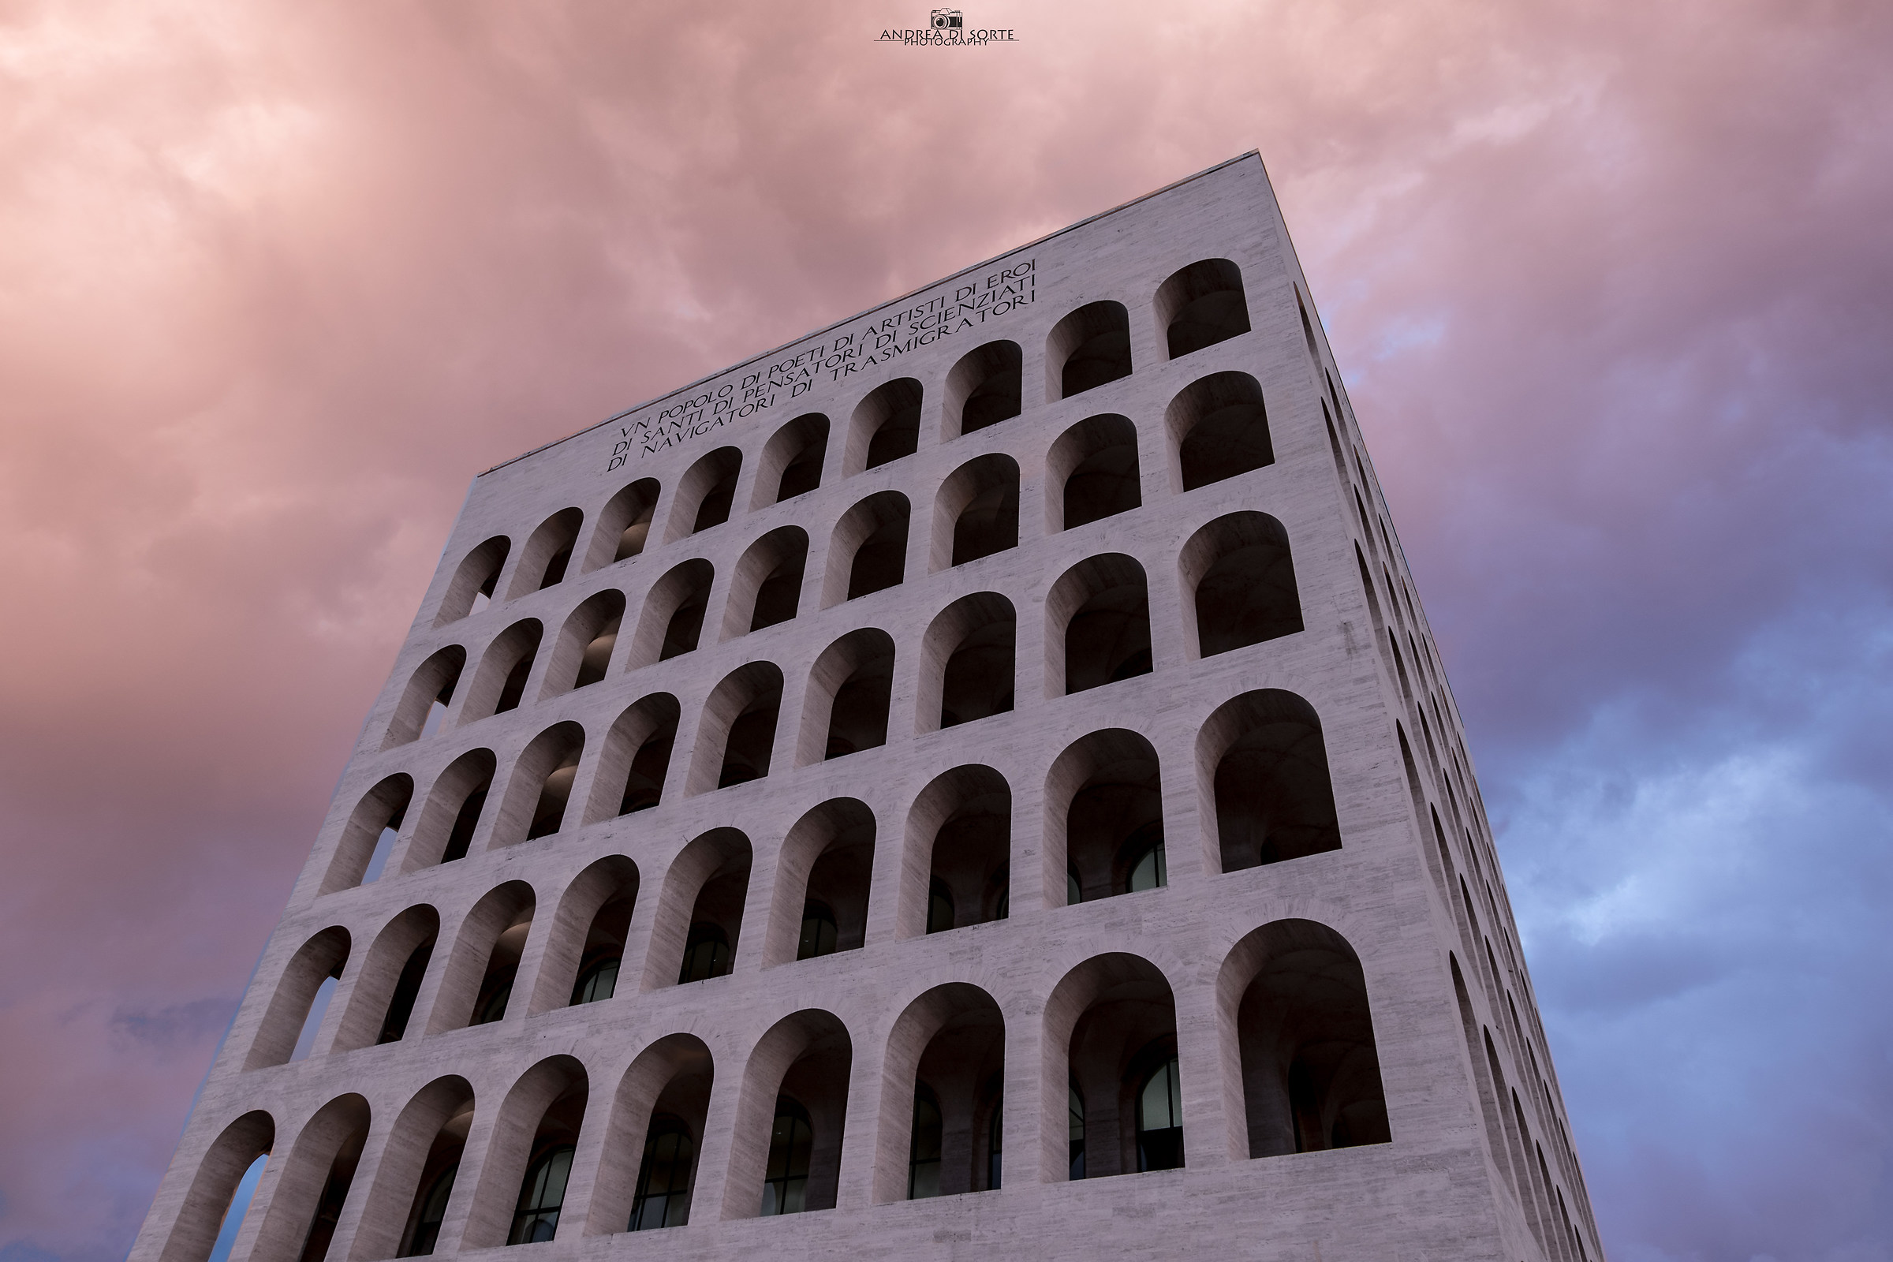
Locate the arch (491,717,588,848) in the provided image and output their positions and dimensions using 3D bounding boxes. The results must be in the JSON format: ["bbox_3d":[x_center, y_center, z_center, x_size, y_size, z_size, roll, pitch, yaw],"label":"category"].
[{"bbox_3d":[-17.250,7.140,55.953,3.996,6.340,1.937,-17,-46,22],"label":"arch"}]

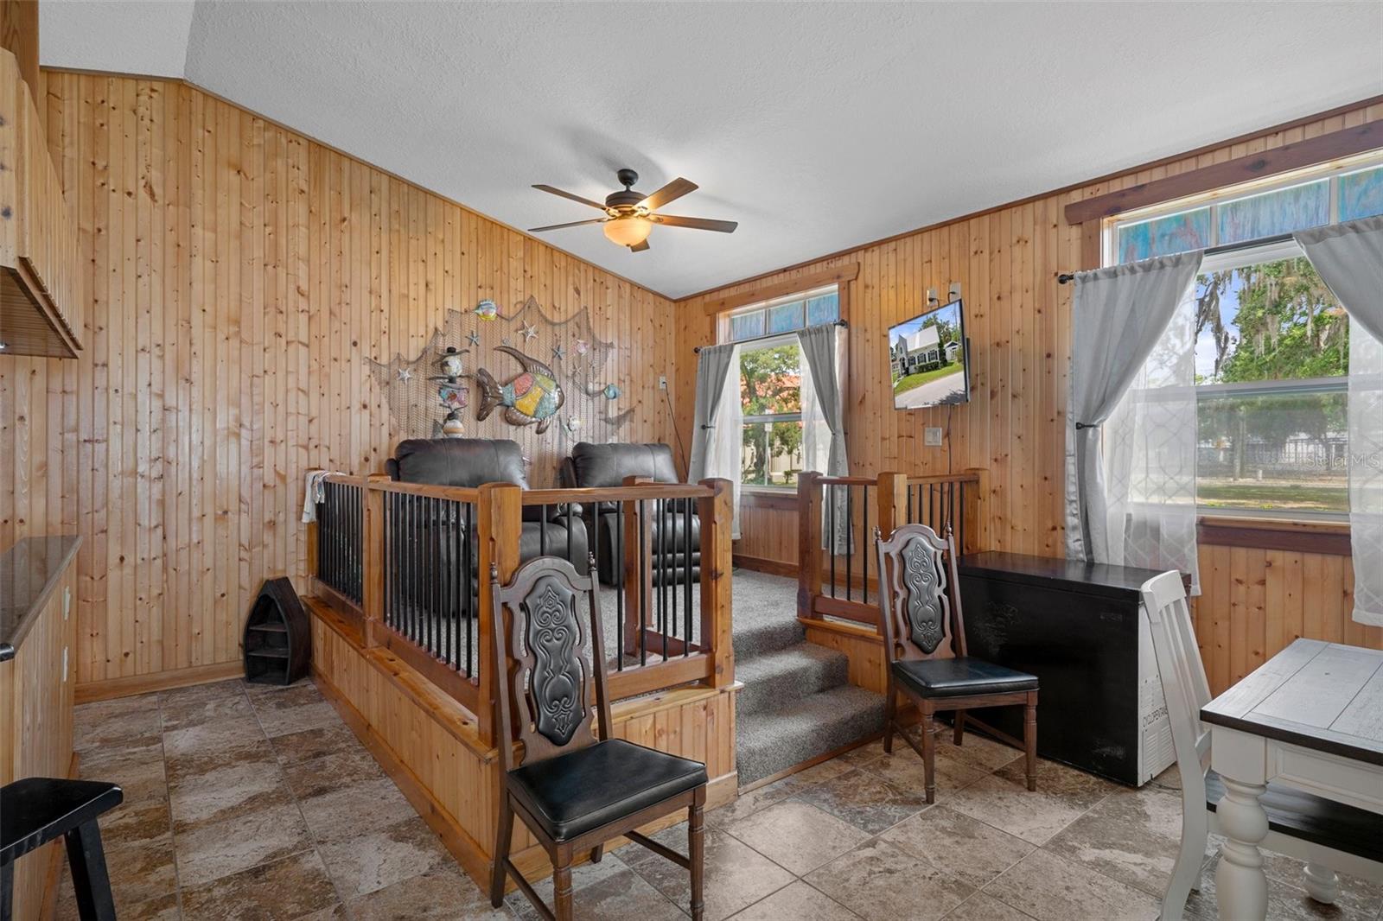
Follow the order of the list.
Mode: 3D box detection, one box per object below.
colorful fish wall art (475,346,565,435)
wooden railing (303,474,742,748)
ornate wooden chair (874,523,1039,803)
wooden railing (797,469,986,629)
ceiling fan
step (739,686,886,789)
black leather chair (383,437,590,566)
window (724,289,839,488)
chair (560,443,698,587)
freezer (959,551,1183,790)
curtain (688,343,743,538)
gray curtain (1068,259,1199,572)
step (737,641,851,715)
[{"bbox_3d":[-1.356,-0.570,5.578,0.774,0.720,0.057,0,1,-39],"label":"colorful fish wall art"},{"bbox_3d":[-1.192,0.490,3.735,1.061,0.855,3.065,0,0,-39],"label":"wooden railing"},{"bbox_3d":[1.149,0.855,3.139,0.506,1.071,0.631,0,0,-13],"label":"ornate wooden chair"},{"bbox_3d":[1.210,0.489,4.090,1.008,0.859,0.632,0,1,-39],"label":"wooden railing"},{"bbox_3d":[-0.410,-1.597,4.403,1.395,0.491,1.395,0,0,-39],"label":"ceiling fan"},{"bbox_3d":[0.518,1.302,3.319,1.058,0.173,0.312,0,1,-39],"label":"step"},{"bbox_3d":[-1.362,0.399,4.682,0.982,1.032,1.032,0,0,-39],"label":"black leather chair"},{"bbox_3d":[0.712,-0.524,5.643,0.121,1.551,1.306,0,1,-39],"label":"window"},{"bbox_3d":[-0.352,0.399,5.558,0.963,1.032,1.022,0,0,-39],"label":"chair"},{"bbox_3d":[1.850,0.972,3.545,0.667,0.845,1.011,0,1,-39],"label":"freezer"},{"bbox_3d":[0.195,-0.181,6.051,0.107,1.690,0.682,0,1,-39],"label":"curtain"},{"bbox_3d":[2.206,-0.179,3.479,0.118,1.598,0.610,0,0,-39],"label":"gray curtain"},{"bbox_3d":[0.354,1.147,3.569,1.022,0.162,0.314,0,0,-39],"label":"step"}]

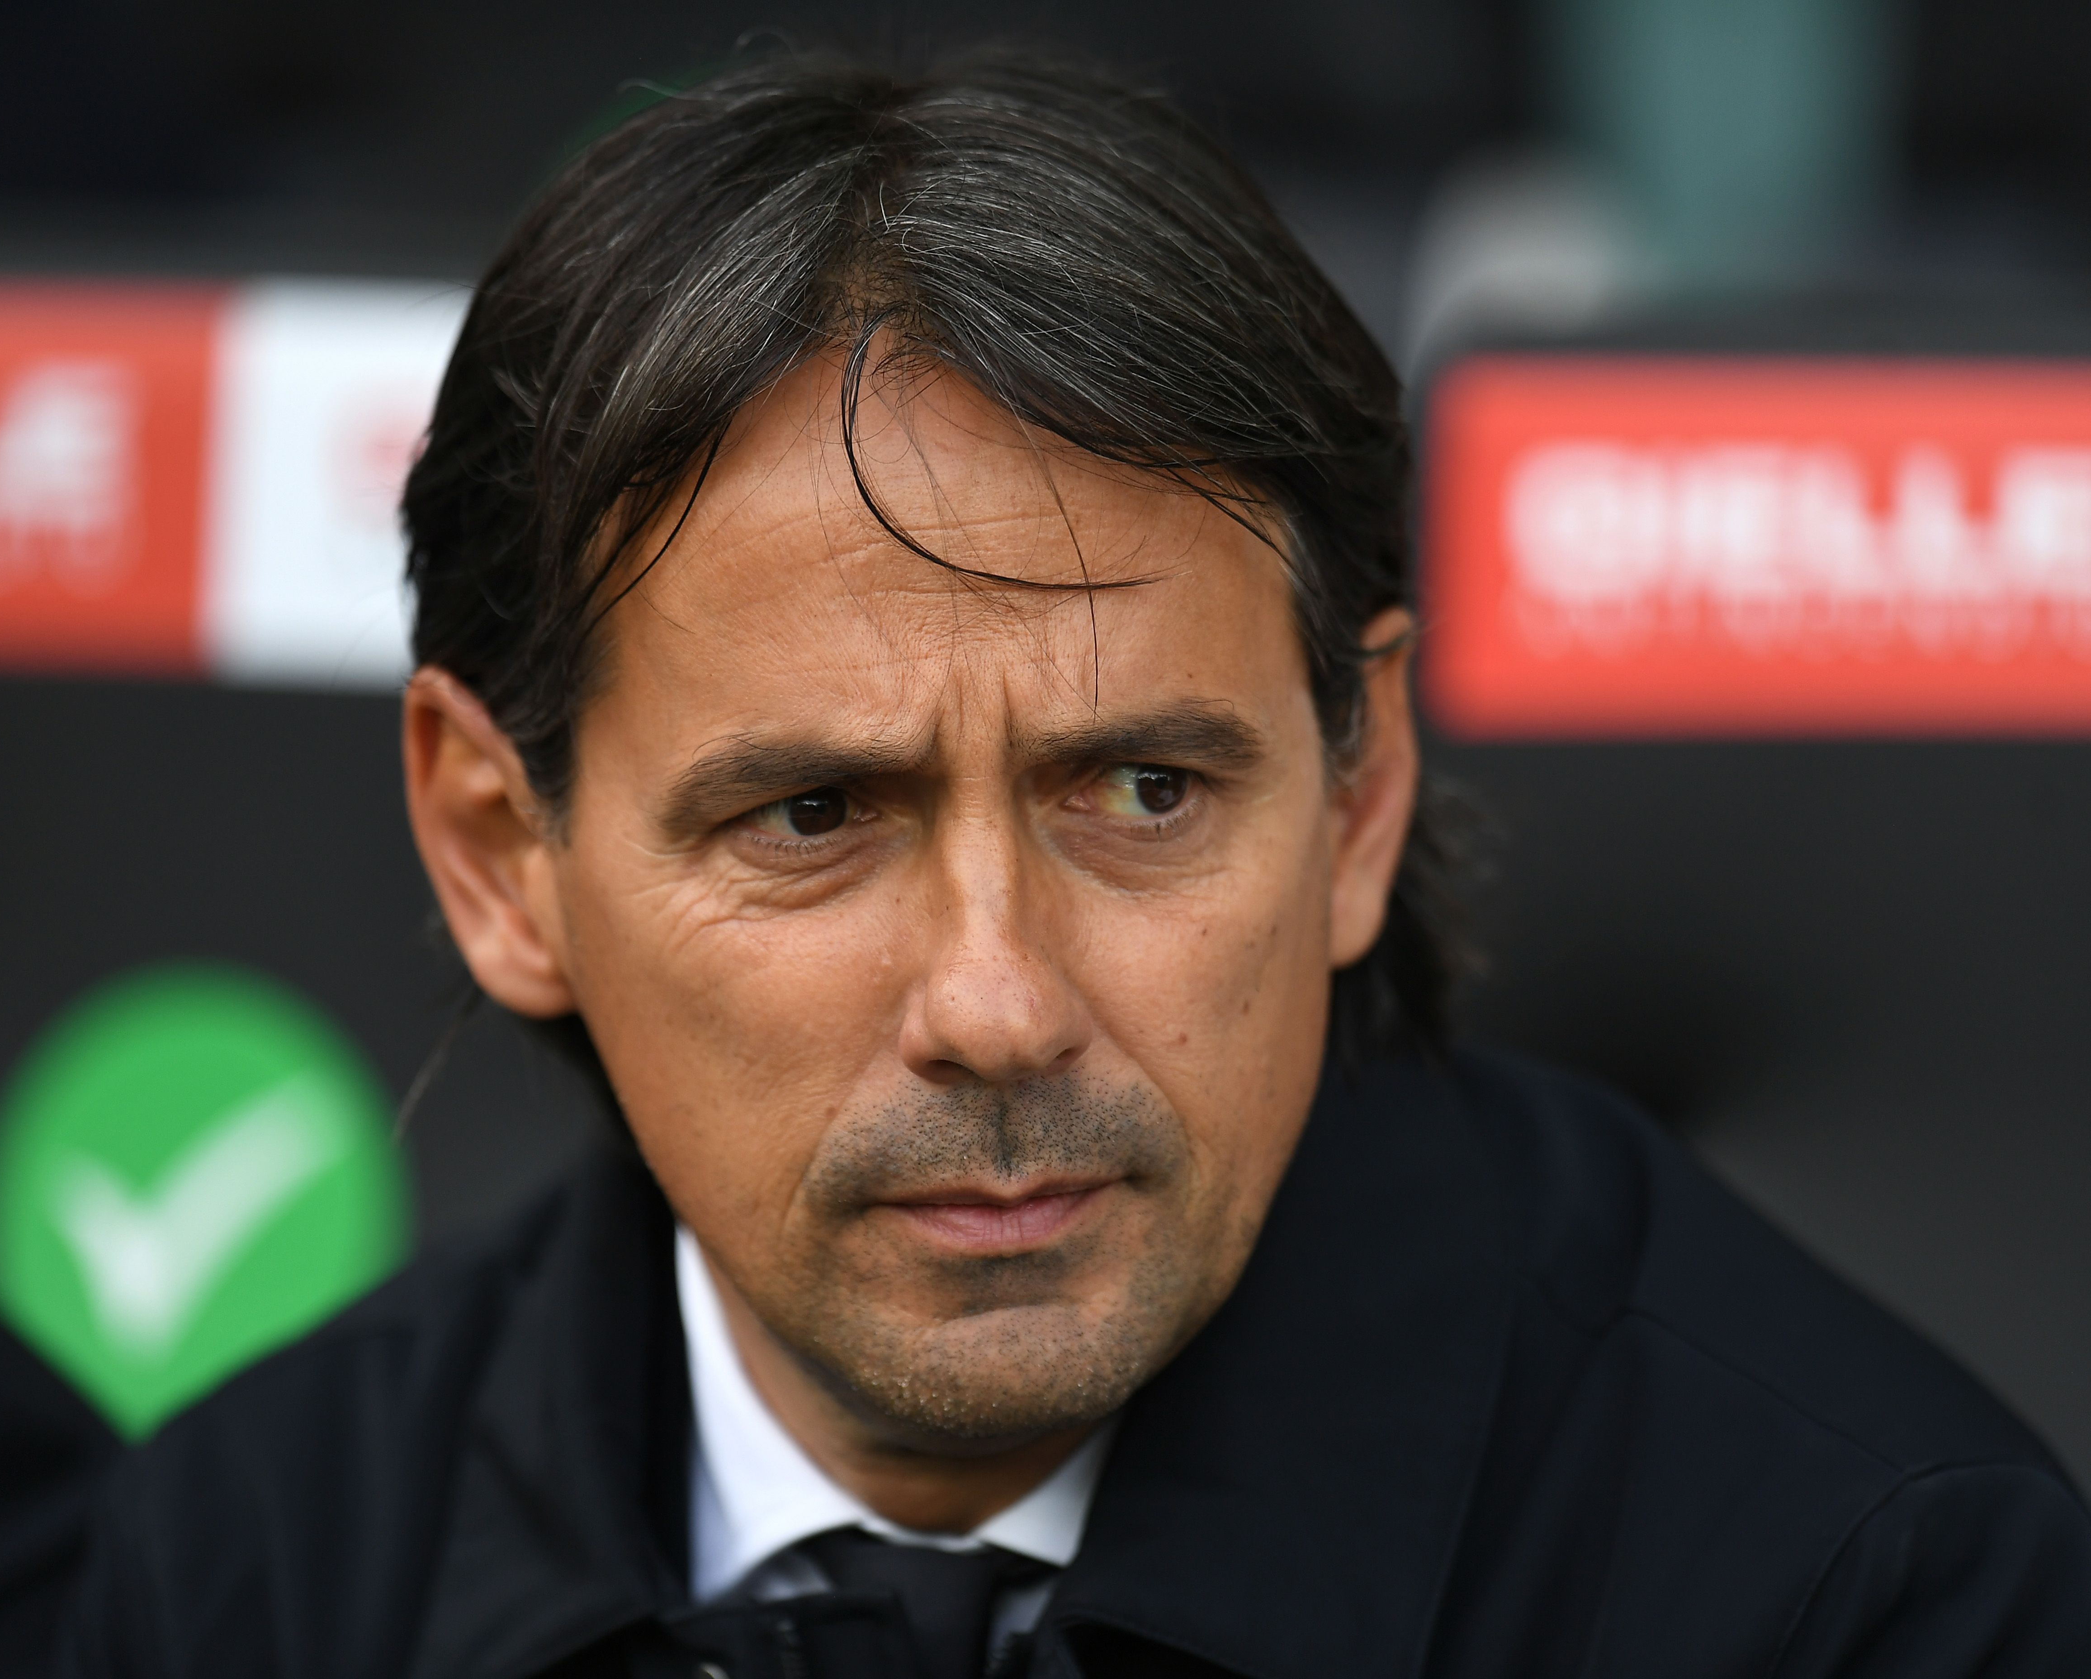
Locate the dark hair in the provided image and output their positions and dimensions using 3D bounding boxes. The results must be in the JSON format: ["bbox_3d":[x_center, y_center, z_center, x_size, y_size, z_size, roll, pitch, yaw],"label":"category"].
[{"bbox_3d":[-0.024,-0.050,5.150,0.188,0.200,0.215,-4,7,-8],"label":"dark hair"}]

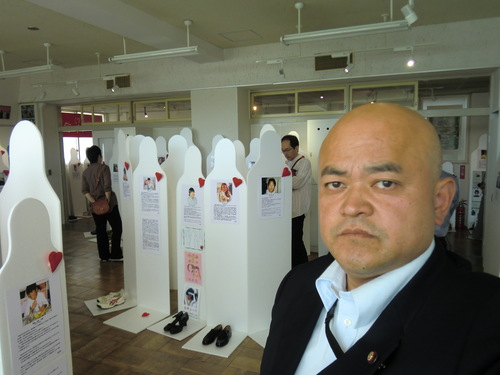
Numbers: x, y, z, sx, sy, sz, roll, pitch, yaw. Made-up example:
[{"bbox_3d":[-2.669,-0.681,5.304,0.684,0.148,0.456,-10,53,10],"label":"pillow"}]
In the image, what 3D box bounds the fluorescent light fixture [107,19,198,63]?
[{"bbox_3d":[-1.184,-1.737,4.507,1.250,0.380,0.150,1,5,19],"label":"fluorescent light fixture"}]

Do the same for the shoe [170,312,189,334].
[{"bbox_3d":[-0.591,1.158,3.216,0.080,0.120,0.208,3,5,31],"label":"shoe"}]

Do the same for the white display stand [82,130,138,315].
[{"bbox_3d":[-1.416,0.306,3.738,0.400,1.758,0.400,-3,5,-36],"label":"white display stand"}]

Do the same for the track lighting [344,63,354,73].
[{"bbox_3d":[1.149,-1.386,4.336,0.070,0.080,0.120,4,49,41],"label":"track lighting"}]

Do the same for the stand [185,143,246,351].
[{"bbox_3d":[-0.273,0.425,2.973,0.400,1.633,0.400,2,5,23],"label":"stand"}]

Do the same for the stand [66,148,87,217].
[{"bbox_3d":[-4.293,-0.070,9.109,0.400,1.690,0.400,2,5,22],"label":"stand"}]

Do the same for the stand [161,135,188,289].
[{"bbox_3d":[-0.795,0.275,4.345,0.400,1.722,0.400,0,4,3],"label":"stand"}]

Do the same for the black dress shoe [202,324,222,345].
[{"bbox_3d":[-0.301,1.189,3.054,0.090,0.080,0.248,2,5,25],"label":"black dress shoe"}]

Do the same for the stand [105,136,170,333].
[{"bbox_3d":[-1.034,0.377,3.376,0.400,1.670,0.400,2,5,28],"label":"stand"}]

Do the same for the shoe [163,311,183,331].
[{"bbox_3d":[-0.653,1.154,3.260,0.080,0.120,0.208,3,6,37],"label":"shoe"}]

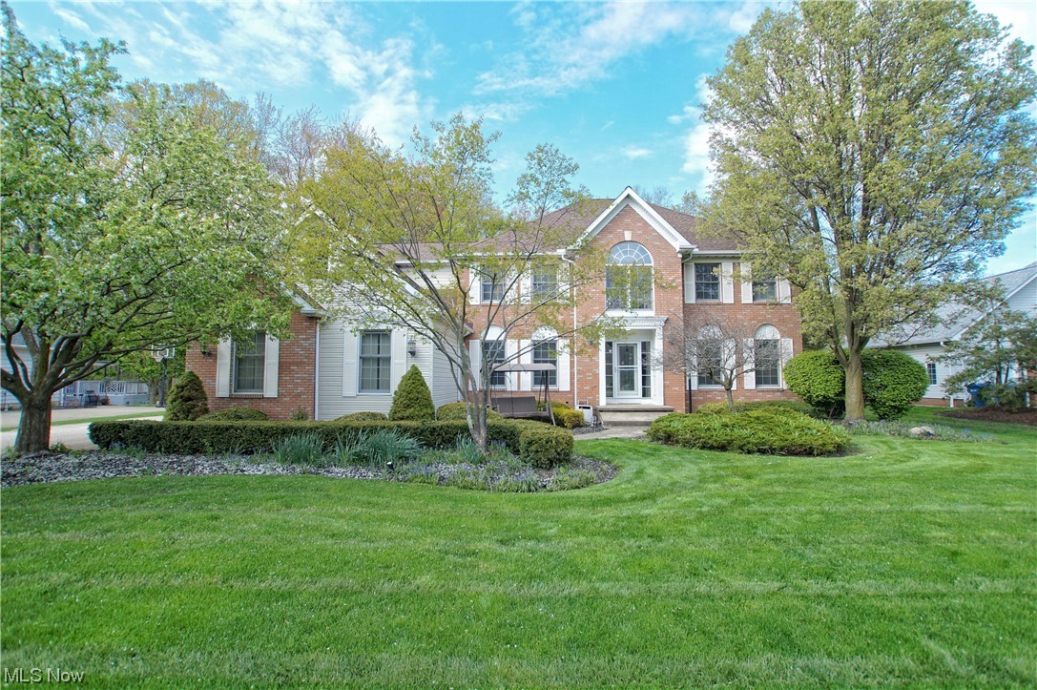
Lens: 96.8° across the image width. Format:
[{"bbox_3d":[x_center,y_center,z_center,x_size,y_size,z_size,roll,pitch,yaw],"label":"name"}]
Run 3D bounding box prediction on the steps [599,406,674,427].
[{"bbox_3d":[3.740,2.262,14.858,2.450,0.540,2.000,0,-4,0],"label":"steps"}]

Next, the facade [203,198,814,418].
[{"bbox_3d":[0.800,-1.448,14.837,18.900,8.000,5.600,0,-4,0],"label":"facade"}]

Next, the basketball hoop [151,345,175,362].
[{"bbox_3d":[-20.200,0.487,26.029,1.320,1.020,0.750,0,-4,0],"label":"basketball hoop"}]

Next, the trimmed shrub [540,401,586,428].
[{"bbox_3d":[1.400,2.159,14.384,1.400,0.720,1.250,0,-4,0],"label":"trimmed shrub"}]

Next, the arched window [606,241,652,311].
[{"bbox_3d":[3.860,-2.389,16.006,1.700,2.450,0.160,0,-4,0],"label":"arched window"}]

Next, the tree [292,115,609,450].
[{"bbox_3d":[-1.400,-1.190,9.506,6.100,6.700,5.700,0,-4,0],"label":"tree"}]

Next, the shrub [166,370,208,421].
[{"bbox_3d":[-8.220,1.470,11.275,1.000,1.650,1.000,0,-4,0],"label":"shrub"}]

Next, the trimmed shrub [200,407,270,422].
[{"bbox_3d":[-6.950,1.889,11.095,1.600,0.780,1.300,0,-4,0],"label":"trimmed shrub"}]

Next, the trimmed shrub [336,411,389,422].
[{"bbox_3d":[-3.920,1.986,11.489,1.400,0.650,1.200,0,-4,0],"label":"trimmed shrub"}]

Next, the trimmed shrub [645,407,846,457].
[{"bbox_3d":[5.000,1.873,10.294,3.700,0.720,2.900,0,-4,0],"label":"trimmed shrub"}]

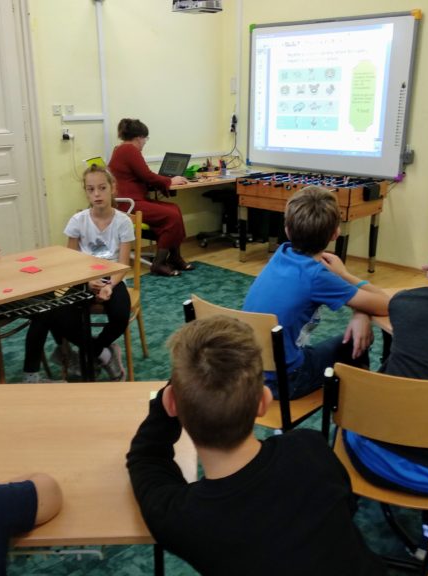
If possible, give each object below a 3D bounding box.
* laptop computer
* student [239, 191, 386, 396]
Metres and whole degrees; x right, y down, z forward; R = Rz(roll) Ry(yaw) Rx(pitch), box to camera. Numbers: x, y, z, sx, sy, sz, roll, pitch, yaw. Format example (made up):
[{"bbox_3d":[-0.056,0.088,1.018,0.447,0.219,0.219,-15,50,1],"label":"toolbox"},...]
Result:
[{"bbox_3d":[-0.420,-1.028,4.883,0.330,0.220,0.280,15,23,37],"label":"laptop computer"},{"bbox_3d":[0.384,0.199,2.090,0.480,1.120,0.640,15,23,38],"label":"student"}]

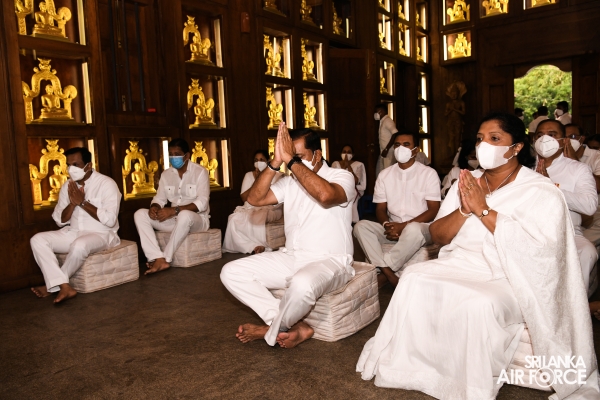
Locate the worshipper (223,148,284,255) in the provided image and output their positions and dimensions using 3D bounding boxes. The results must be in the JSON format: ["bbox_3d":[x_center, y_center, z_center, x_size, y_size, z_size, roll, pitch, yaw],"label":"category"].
[{"bbox_3d":[-0.445,-0.020,4.970,0.540,0.980,0.660,1,7,33],"label":"worshipper"}]

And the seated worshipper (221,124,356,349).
[{"bbox_3d":[-0.050,0.146,2.720,0.660,1.070,0.660,3,8,41],"label":"seated worshipper"}]

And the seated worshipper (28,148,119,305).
[{"bbox_3d":[-1.679,0.146,3.756,0.552,1.075,0.636,0,6,29],"label":"seated worshipper"}]

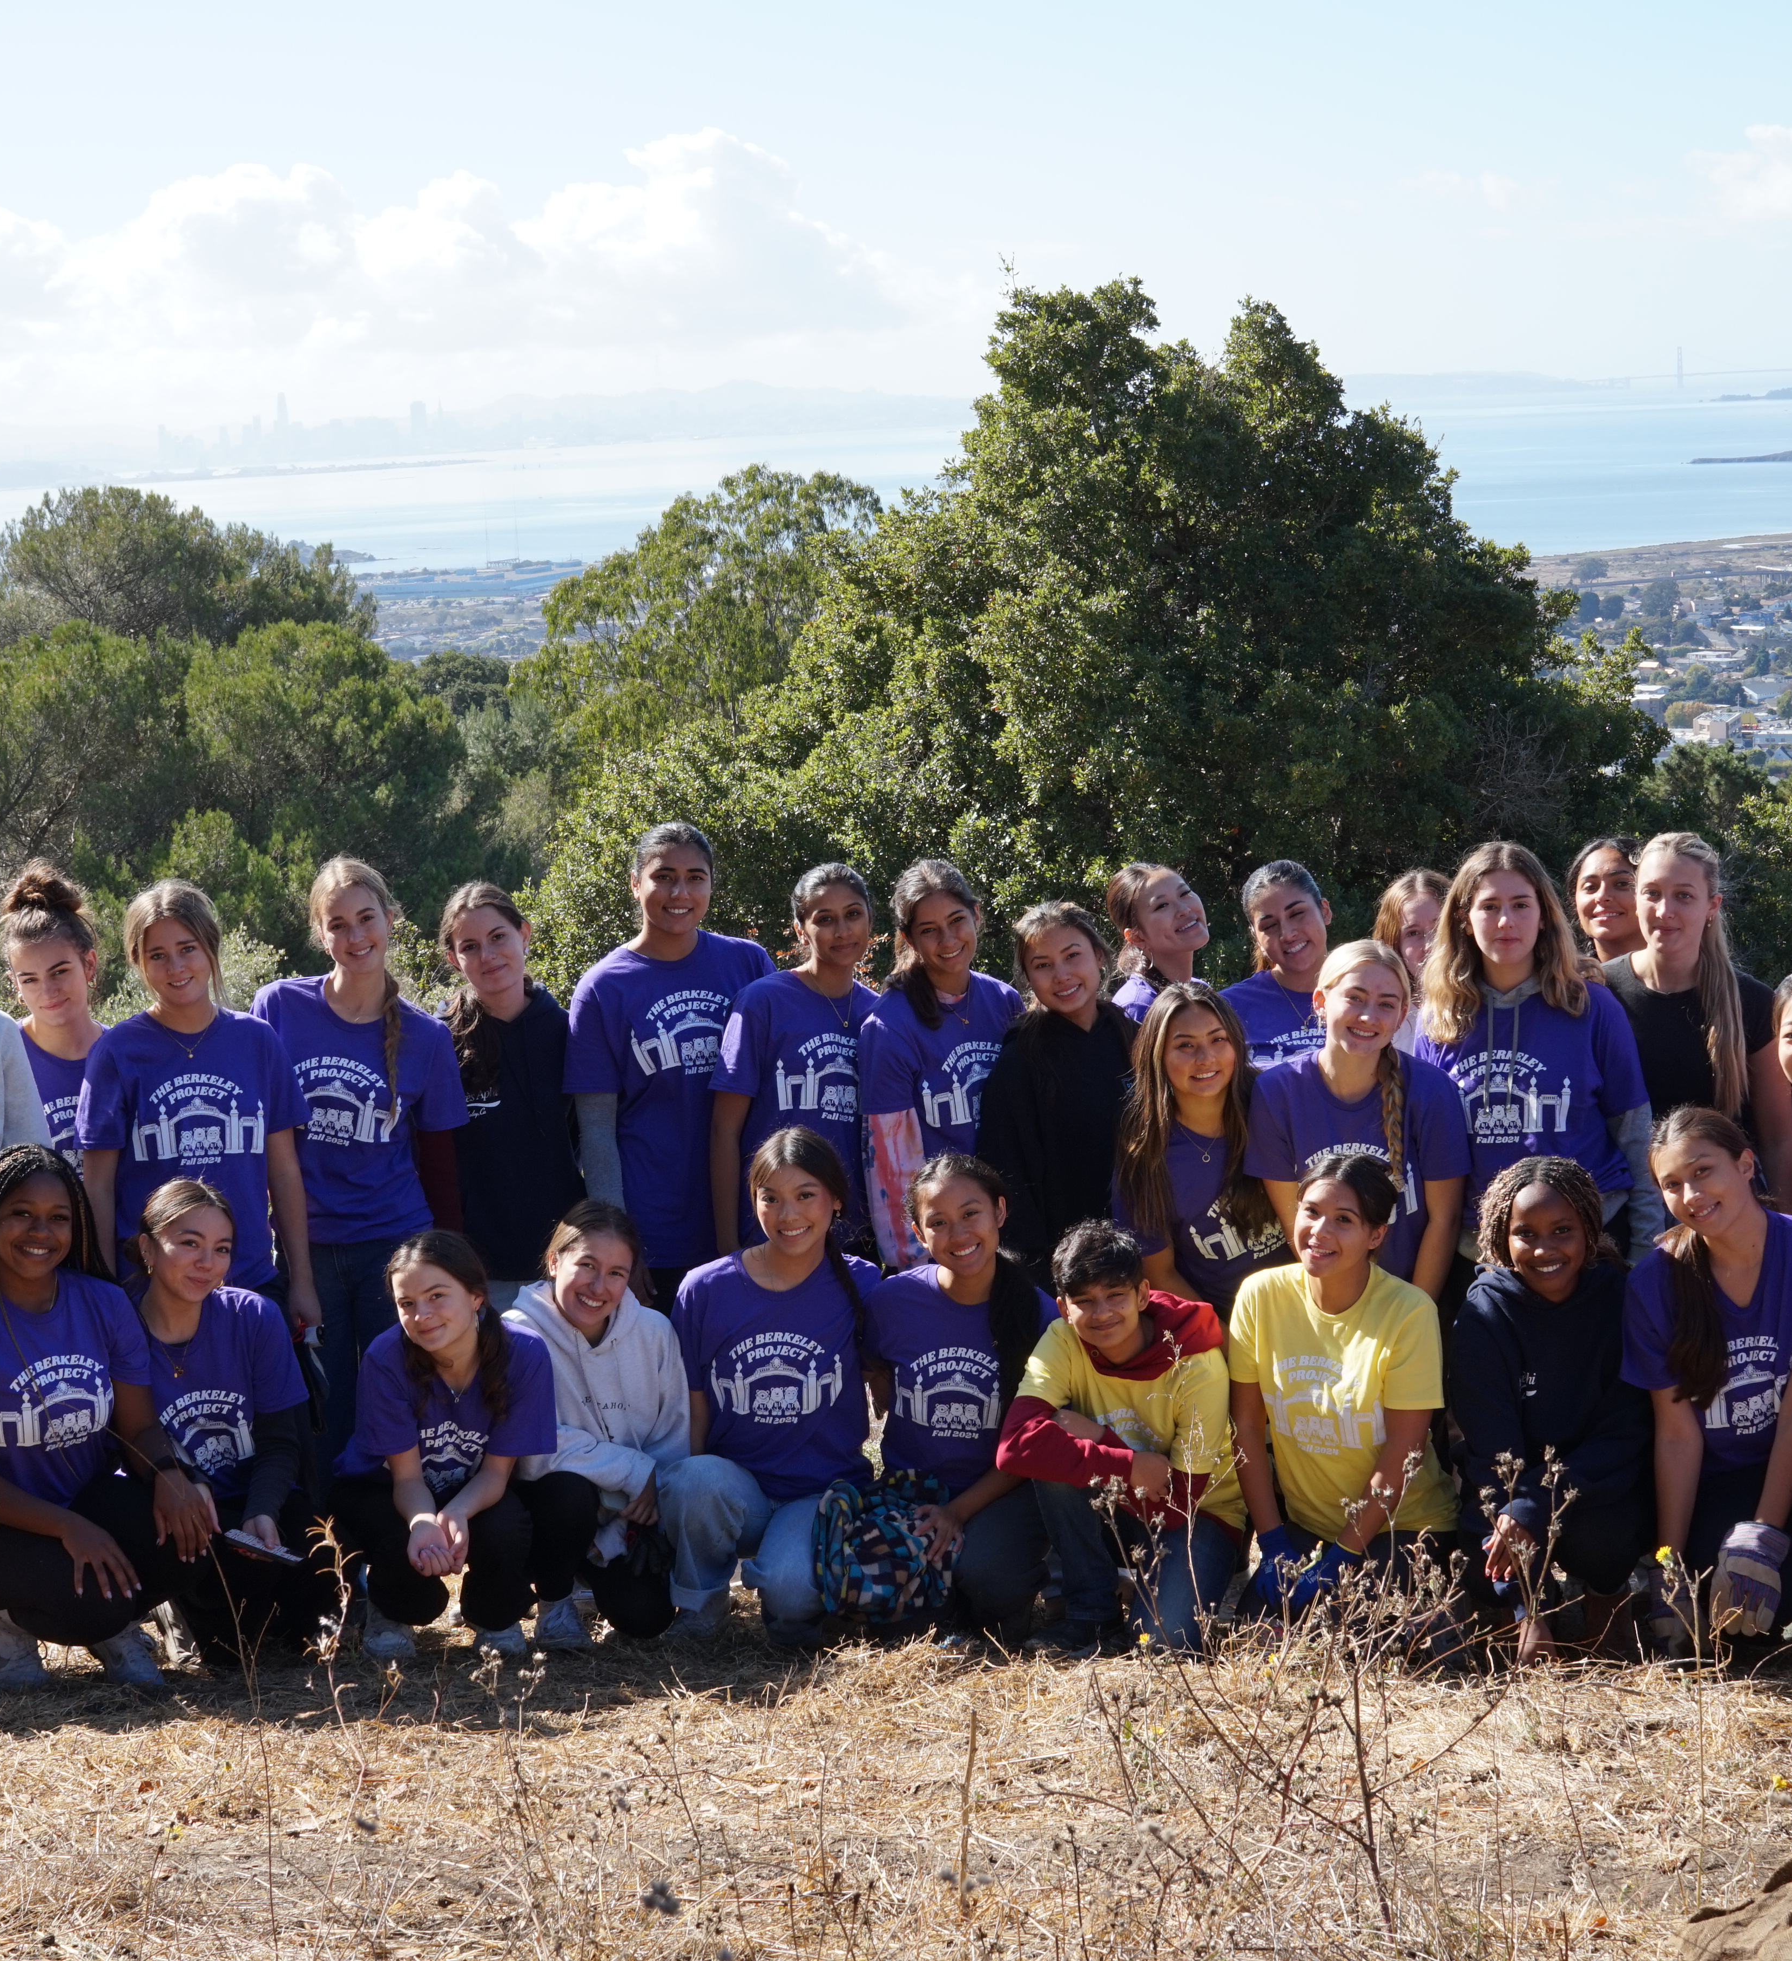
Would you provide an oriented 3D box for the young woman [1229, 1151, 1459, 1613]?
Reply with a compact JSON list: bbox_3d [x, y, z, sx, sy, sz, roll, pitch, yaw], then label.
[{"bbox_3d":[0.922,0.833,7.000,0.470,1.000,0.600,0,10,17],"label":"young woman"}]

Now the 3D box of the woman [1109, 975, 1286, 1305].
[{"bbox_3d":[0.664,0.657,7.150,0.500,1.330,0.450,-4,10,-5],"label":"woman"}]

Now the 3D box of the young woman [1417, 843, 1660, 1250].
[{"bbox_3d":[1.288,0.538,6.900,0.470,1.640,0.320,1,10,18],"label":"young woman"}]

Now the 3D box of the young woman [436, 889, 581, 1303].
[{"bbox_3d":[-0.831,0.563,7.599,0.480,1.576,0.300,-4,10,-7],"label":"young woman"}]

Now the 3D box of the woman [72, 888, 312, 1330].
[{"bbox_3d":[-1.427,0.585,7.244,0.480,1.609,0.300,-5,10,-11],"label":"woman"}]

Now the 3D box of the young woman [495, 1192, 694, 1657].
[{"bbox_3d":[-0.628,0.905,7.070,0.470,0.930,0.620,-3,10,-3],"label":"young woman"}]

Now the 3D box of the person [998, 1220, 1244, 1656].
[{"bbox_3d":[0.451,0.876,6.889,0.480,0.820,0.620,0,10,15],"label":"person"}]

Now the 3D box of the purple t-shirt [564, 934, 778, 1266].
[{"bbox_3d":[-0.465,0.264,7.350,0.490,0.740,0.270,-4,10,-10],"label":"purple t-shirt"}]

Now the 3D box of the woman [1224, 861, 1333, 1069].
[{"bbox_3d":[0.861,0.510,7.657,0.460,1.563,0.320,-2,10,6],"label":"woman"}]

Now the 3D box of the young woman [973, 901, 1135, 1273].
[{"bbox_3d":[0.351,0.592,7.330,0.480,1.540,0.330,-3,10,-2],"label":"young woman"}]

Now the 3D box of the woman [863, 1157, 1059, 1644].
[{"bbox_3d":[0.132,0.795,6.700,0.450,0.926,0.620,-3,10,0],"label":"woman"}]

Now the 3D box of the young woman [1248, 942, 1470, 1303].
[{"bbox_3d":[0.957,0.600,7.069,0.460,1.375,0.480,-1,10,13],"label":"young woman"}]

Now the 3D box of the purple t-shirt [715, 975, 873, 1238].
[{"bbox_3d":[-0.166,0.324,7.380,0.500,0.660,0.270,-4,10,-5],"label":"purple t-shirt"}]

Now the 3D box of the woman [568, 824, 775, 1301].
[{"bbox_3d":[-0.457,0.489,7.593,0.500,1.688,0.300,-5,10,-15],"label":"woman"}]

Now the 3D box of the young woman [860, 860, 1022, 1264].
[{"bbox_3d":[0.108,0.520,7.415,0.460,1.576,0.320,-7,10,-21],"label":"young woman"}]

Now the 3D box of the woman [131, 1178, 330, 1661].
[{"bbox_3d":[-1.369,0.885,7.030,0.480,0.990,0.600,-3,10,-3],"label":"woman"}]

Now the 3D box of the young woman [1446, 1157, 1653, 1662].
[{"bbox_3d":[1.225,0.785,6.450,0.420,0.932,0.580,0,10,16],"label":"young woman"}]

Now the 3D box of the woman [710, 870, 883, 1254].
[{"bbox_3d":[-0.172,0.545,7.450,0.500,1.610,0.320,-4,10,-5],"label":"woman"}]

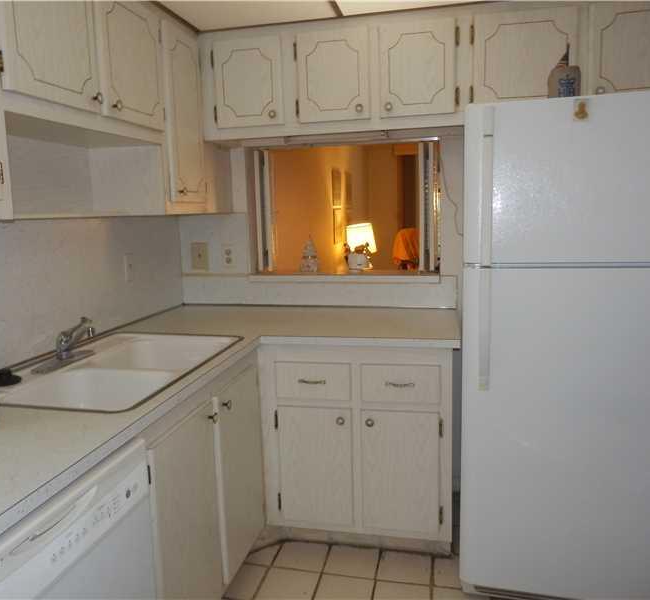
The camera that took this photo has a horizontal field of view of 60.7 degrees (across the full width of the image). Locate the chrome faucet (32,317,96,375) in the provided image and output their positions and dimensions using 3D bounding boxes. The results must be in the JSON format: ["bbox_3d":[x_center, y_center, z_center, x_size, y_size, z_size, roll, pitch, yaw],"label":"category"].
[{"bbox_3d":[-0.766,0.125,1.691,0.192,0.151,0.242,1,9,13],"label":"chrome faucet"}]

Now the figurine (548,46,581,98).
[{"bbox_3d":[0.772,-0.721,1.788,0.101,0.191,0.101,1,9,13],"label":"figurine"}]

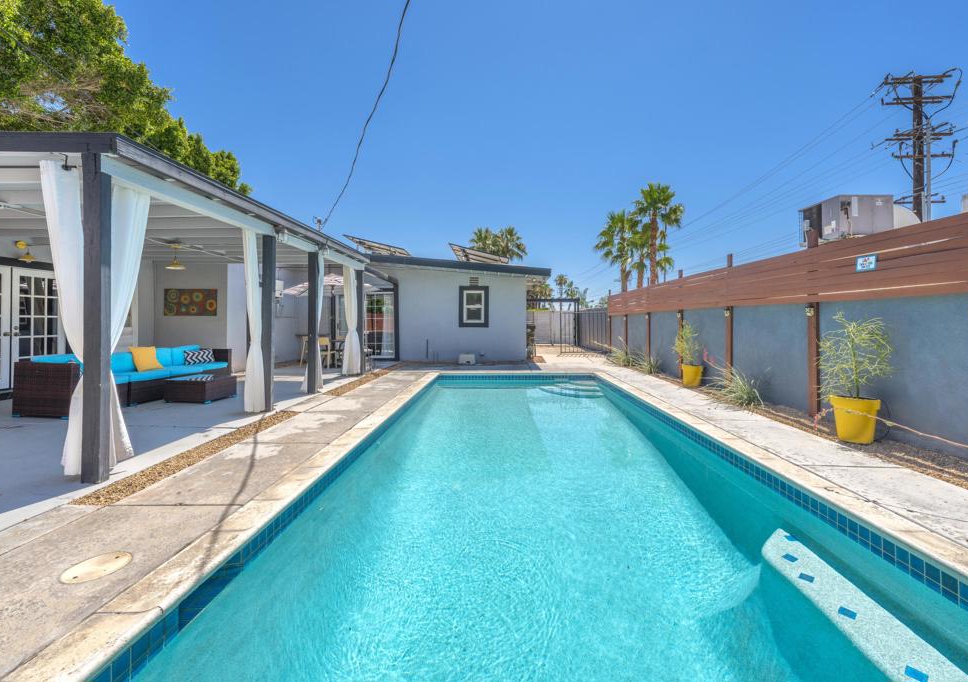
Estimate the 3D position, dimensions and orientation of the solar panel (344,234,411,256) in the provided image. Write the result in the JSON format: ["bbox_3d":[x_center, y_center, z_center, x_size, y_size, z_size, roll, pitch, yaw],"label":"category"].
[{"bbox_3d":[-3.310,-3.020,13.600,1.970,0.200,3.000,13,2,1],"label":"solar panel"}]

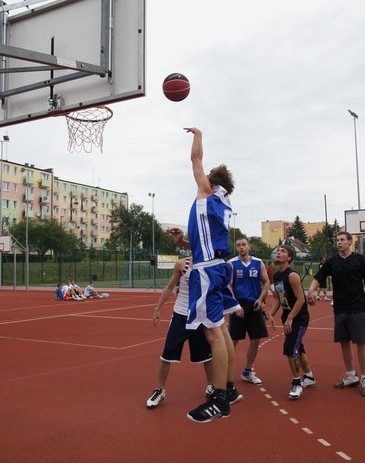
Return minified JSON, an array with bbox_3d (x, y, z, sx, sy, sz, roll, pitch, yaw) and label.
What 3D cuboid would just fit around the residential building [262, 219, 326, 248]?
[{"bbox_3d":[45.460,2.446,205.000,28.000,15.000,14.000,-3,-4,30],"label":"residential building"}]

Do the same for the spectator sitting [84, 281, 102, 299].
[{"bbox_3d":[-4.165,2.730,23.510,0.850,0.820,0.520,-1,-4,-3],"label":"spectator sitting"}]

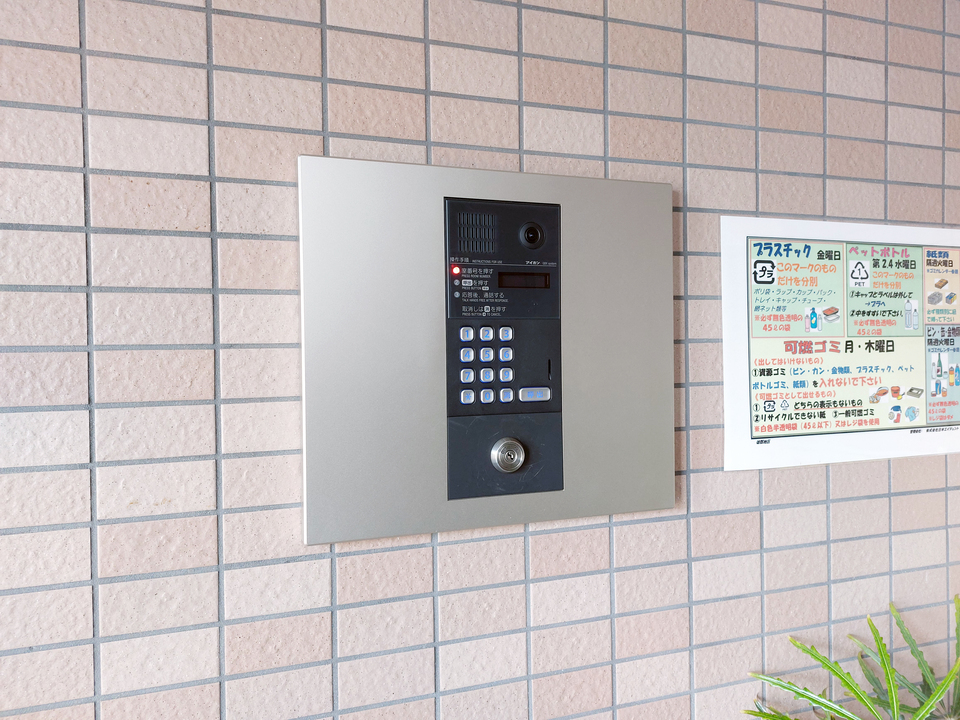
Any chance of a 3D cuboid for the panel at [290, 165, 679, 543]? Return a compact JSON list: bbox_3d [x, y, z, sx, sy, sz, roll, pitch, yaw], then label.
[{"bbox_3d":[0.025,-0.011,0.682,0.400,0.360,0.015,-1,1,-18],"label":"panel"}]

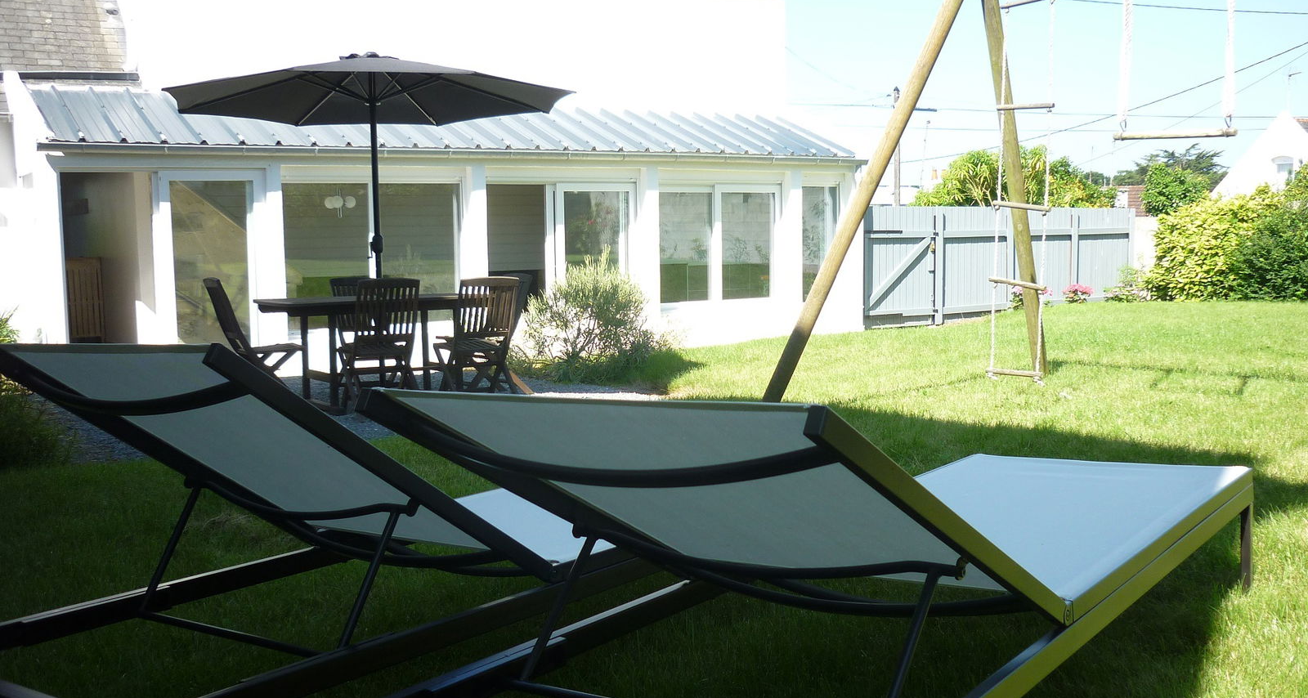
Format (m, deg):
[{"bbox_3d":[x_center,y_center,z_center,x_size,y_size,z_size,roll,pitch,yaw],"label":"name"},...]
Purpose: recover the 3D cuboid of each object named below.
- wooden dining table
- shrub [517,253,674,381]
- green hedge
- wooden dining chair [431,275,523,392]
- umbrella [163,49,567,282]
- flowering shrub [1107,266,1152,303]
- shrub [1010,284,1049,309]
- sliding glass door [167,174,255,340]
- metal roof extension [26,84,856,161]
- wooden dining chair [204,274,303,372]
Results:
[{"bbox_3d":[-1.979,0.003,9.240,1.720,0.740,0.950,-4,6,-30],"label":"wooden dining table"},{"bbox_3d":[-0.558,-0.336,11.250,1.380,1.170,1.250,-1,6,-3],"label":"shrub"},{"bbox_3d":[8.527,-1.658,18.900,2.050,1.720,1.400,2,6,24],"label":"green hedge"},{"bbox_3d":[-1.276,-0.062,8.920,0.480,0.910,0.580,-4,7,-32],"label":"wooden dining chair"},{"bbox_3d":[-2.025,-0.879,9.170,2.920,2.510,2.920,-4,6,-30],"label":"umbrella"},{"bbox_3d":[7.134,-1.025,18.700,0.700,0.560,0.580,1,6,21],"label":"flowering shrub"},{"bbox_3d":[5.271,-0.749,17.500,0.540,0.370,0.500,1,6,17],"label":"shrub"},{"bbox_3d":[-4.073,-0.641,11.576,0.790,1.880,0.080,-4,7,-32],"label":"sliding glass door"},{"bbox_3d":[-1.736,-2.406,13.434,9.091,0.758,1.635,-4,7,-32],"label":"metal roof extension"},{"bbox_3d":[-2.856,-0.036,8.900,0.620,0.910,0.480,-3,6,-20],"label":"wooden dining chair"}]

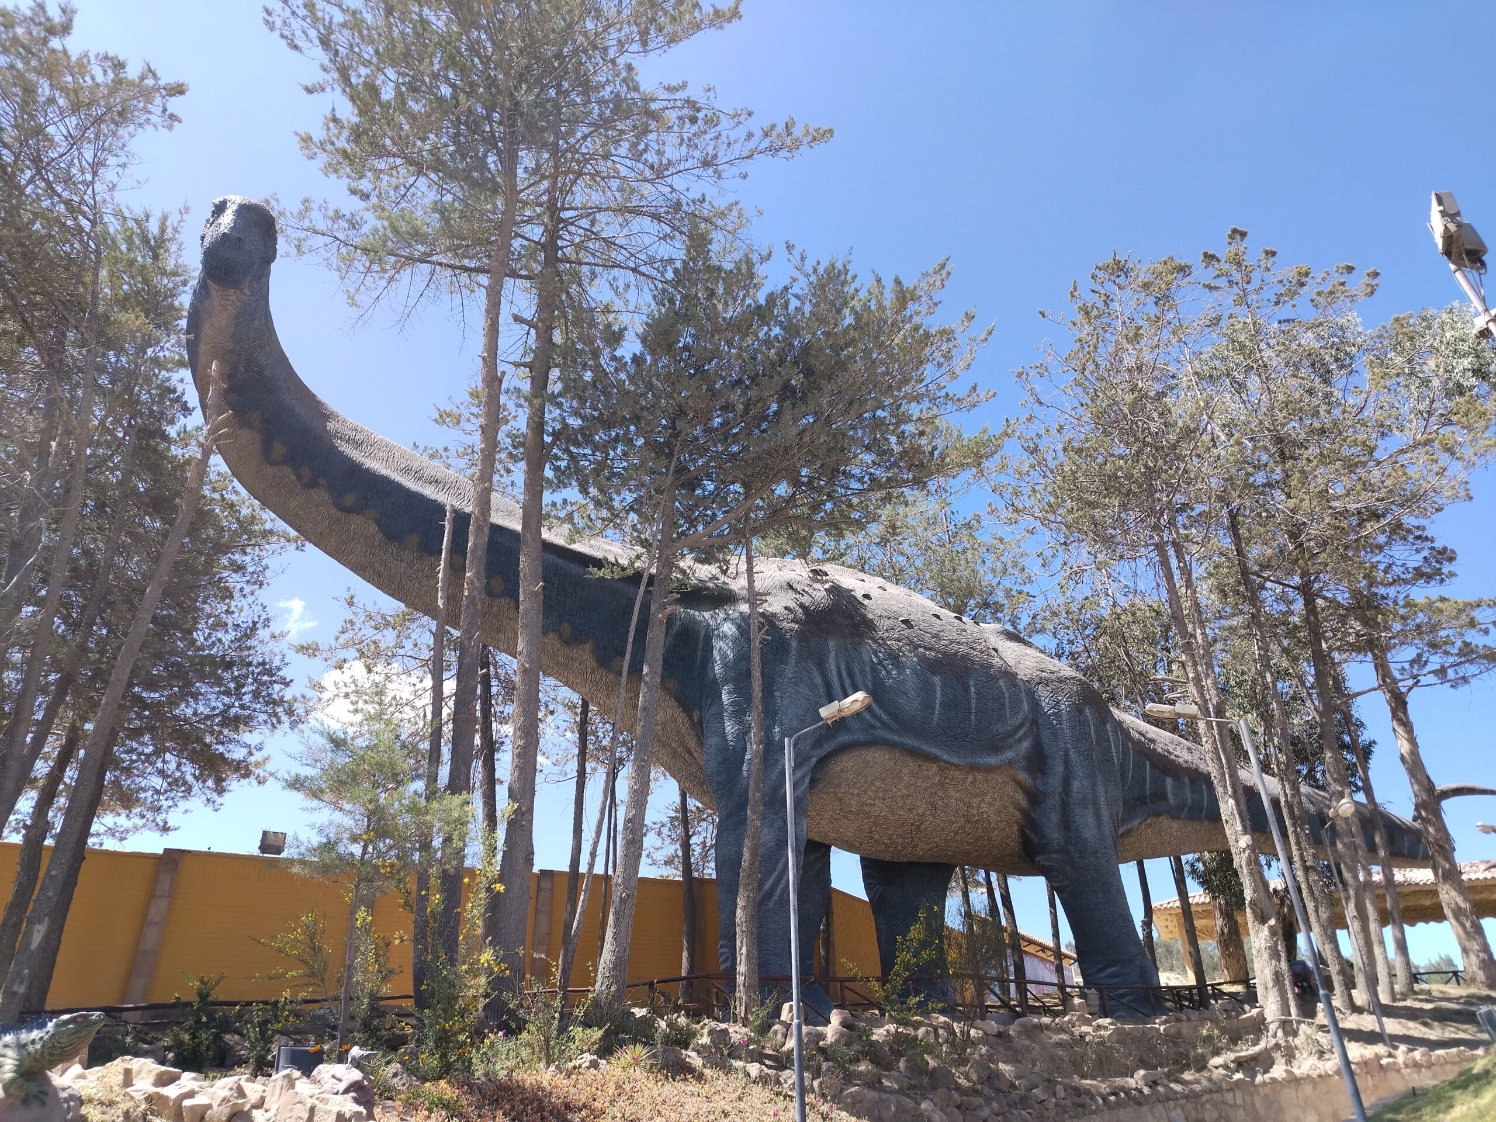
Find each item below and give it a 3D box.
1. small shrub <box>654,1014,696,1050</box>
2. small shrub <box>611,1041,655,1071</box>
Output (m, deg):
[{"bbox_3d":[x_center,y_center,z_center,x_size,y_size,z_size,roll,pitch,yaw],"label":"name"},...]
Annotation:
[{"bbox_3d":[-0.818,5.191,11.435,0.463,0.366,0.440,0,-30,-4],"label":"small shrub"},{"bbox_3d":[-1.195,5.144,10.770,0.459,0.275,0.450,1,-30,-6],"label":"small shrub"}]

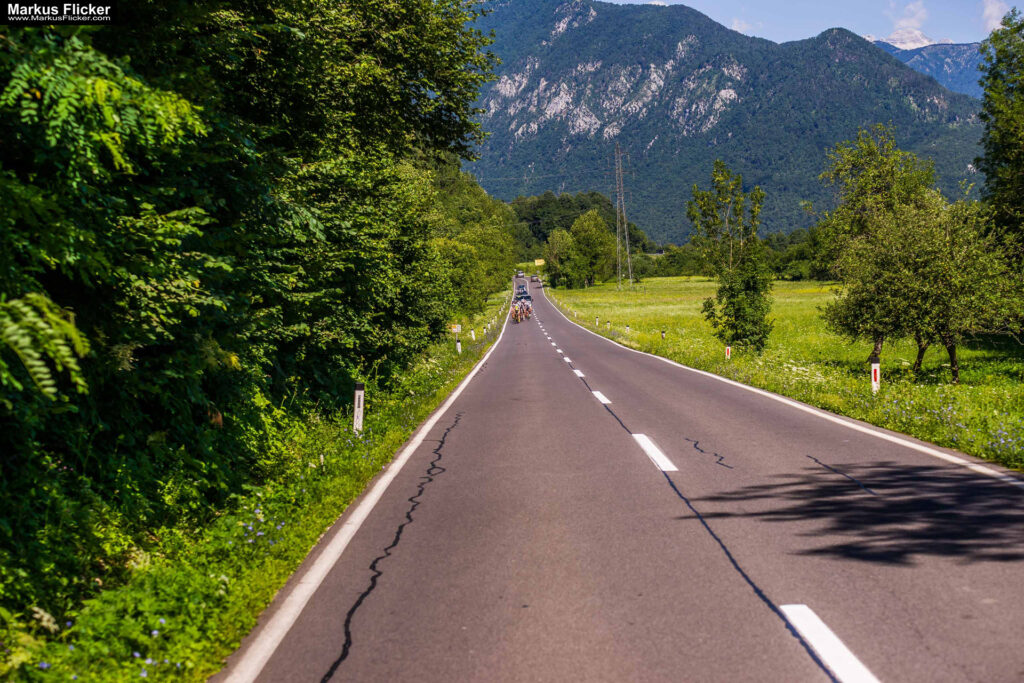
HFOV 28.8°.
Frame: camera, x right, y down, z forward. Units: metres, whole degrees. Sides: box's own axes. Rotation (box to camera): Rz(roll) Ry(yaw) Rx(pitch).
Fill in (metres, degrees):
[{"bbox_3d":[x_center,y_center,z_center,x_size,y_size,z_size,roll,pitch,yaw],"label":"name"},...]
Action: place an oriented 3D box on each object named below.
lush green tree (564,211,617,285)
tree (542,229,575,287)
[{"bbox_3d":[16.360,-19.278,415.000,10.900,15.900,10.500,-2,1,0],"label":"lush green tree"},{"bbox_3d":[9.574,-17.192,410.000,6.800,12.100,6.600,-2,1,0],"label":"tree"}]

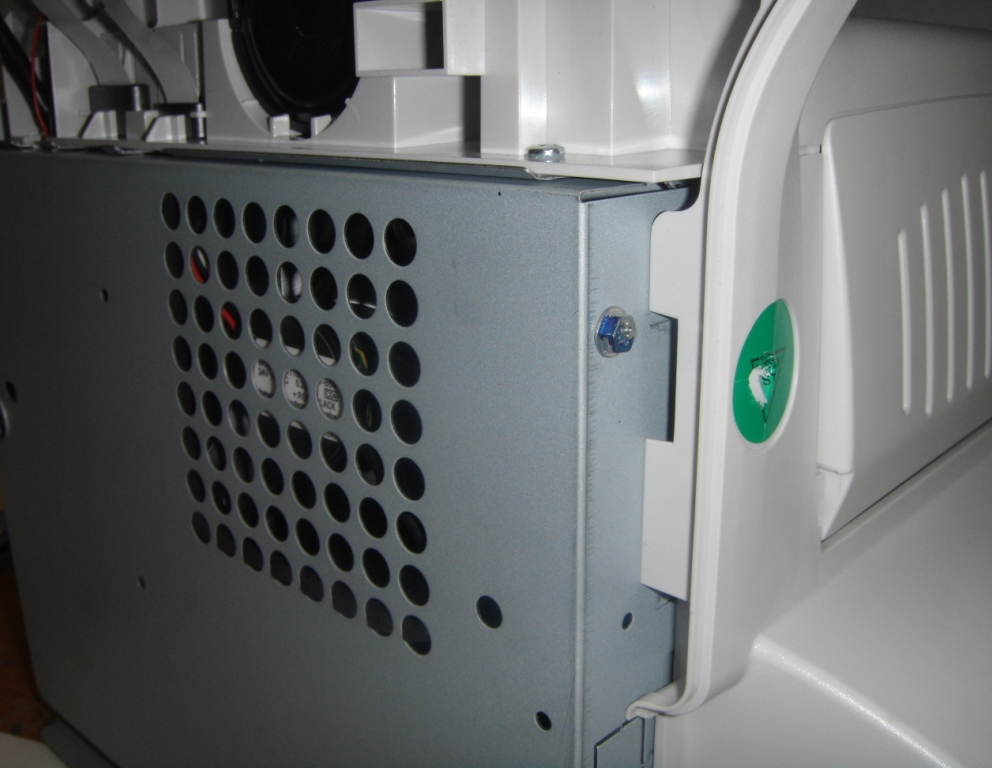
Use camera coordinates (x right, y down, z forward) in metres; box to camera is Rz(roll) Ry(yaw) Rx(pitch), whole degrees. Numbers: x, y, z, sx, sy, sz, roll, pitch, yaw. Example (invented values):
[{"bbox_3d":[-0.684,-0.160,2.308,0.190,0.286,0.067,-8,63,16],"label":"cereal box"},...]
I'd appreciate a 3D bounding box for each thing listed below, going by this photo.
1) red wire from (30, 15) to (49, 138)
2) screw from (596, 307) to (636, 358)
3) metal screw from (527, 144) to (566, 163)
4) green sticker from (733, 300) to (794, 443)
[{"bbox_3d":[-0.127,-0.086,0.289,0.006,0.033,0.004,14,22,41],"label":"red wire"},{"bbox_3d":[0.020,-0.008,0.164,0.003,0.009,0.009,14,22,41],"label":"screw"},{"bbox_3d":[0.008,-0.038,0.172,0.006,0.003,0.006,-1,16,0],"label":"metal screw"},{"bbox_3d":[0.051,-0.002,0.196,0.001,0.027,0.027,14,22,41],"label":"green sticker"}]

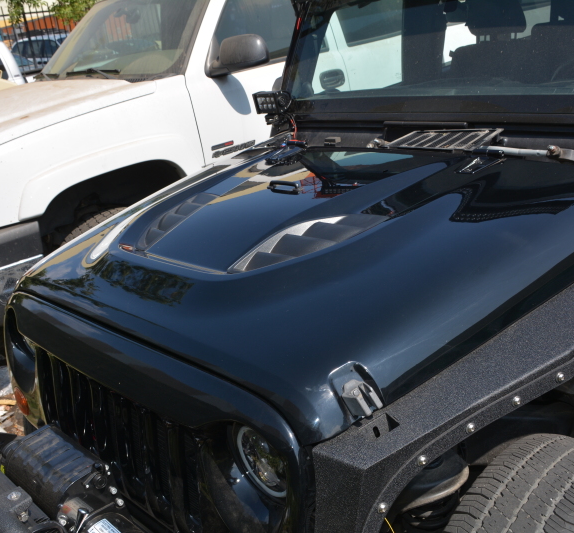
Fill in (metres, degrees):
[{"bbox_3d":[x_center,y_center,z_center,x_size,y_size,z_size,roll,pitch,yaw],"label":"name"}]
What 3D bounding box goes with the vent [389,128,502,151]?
[{"bbox_3d":[0.527,-0.430,2.225,0.321,0.025,0.194,13,35,43],"label":"vent"}]

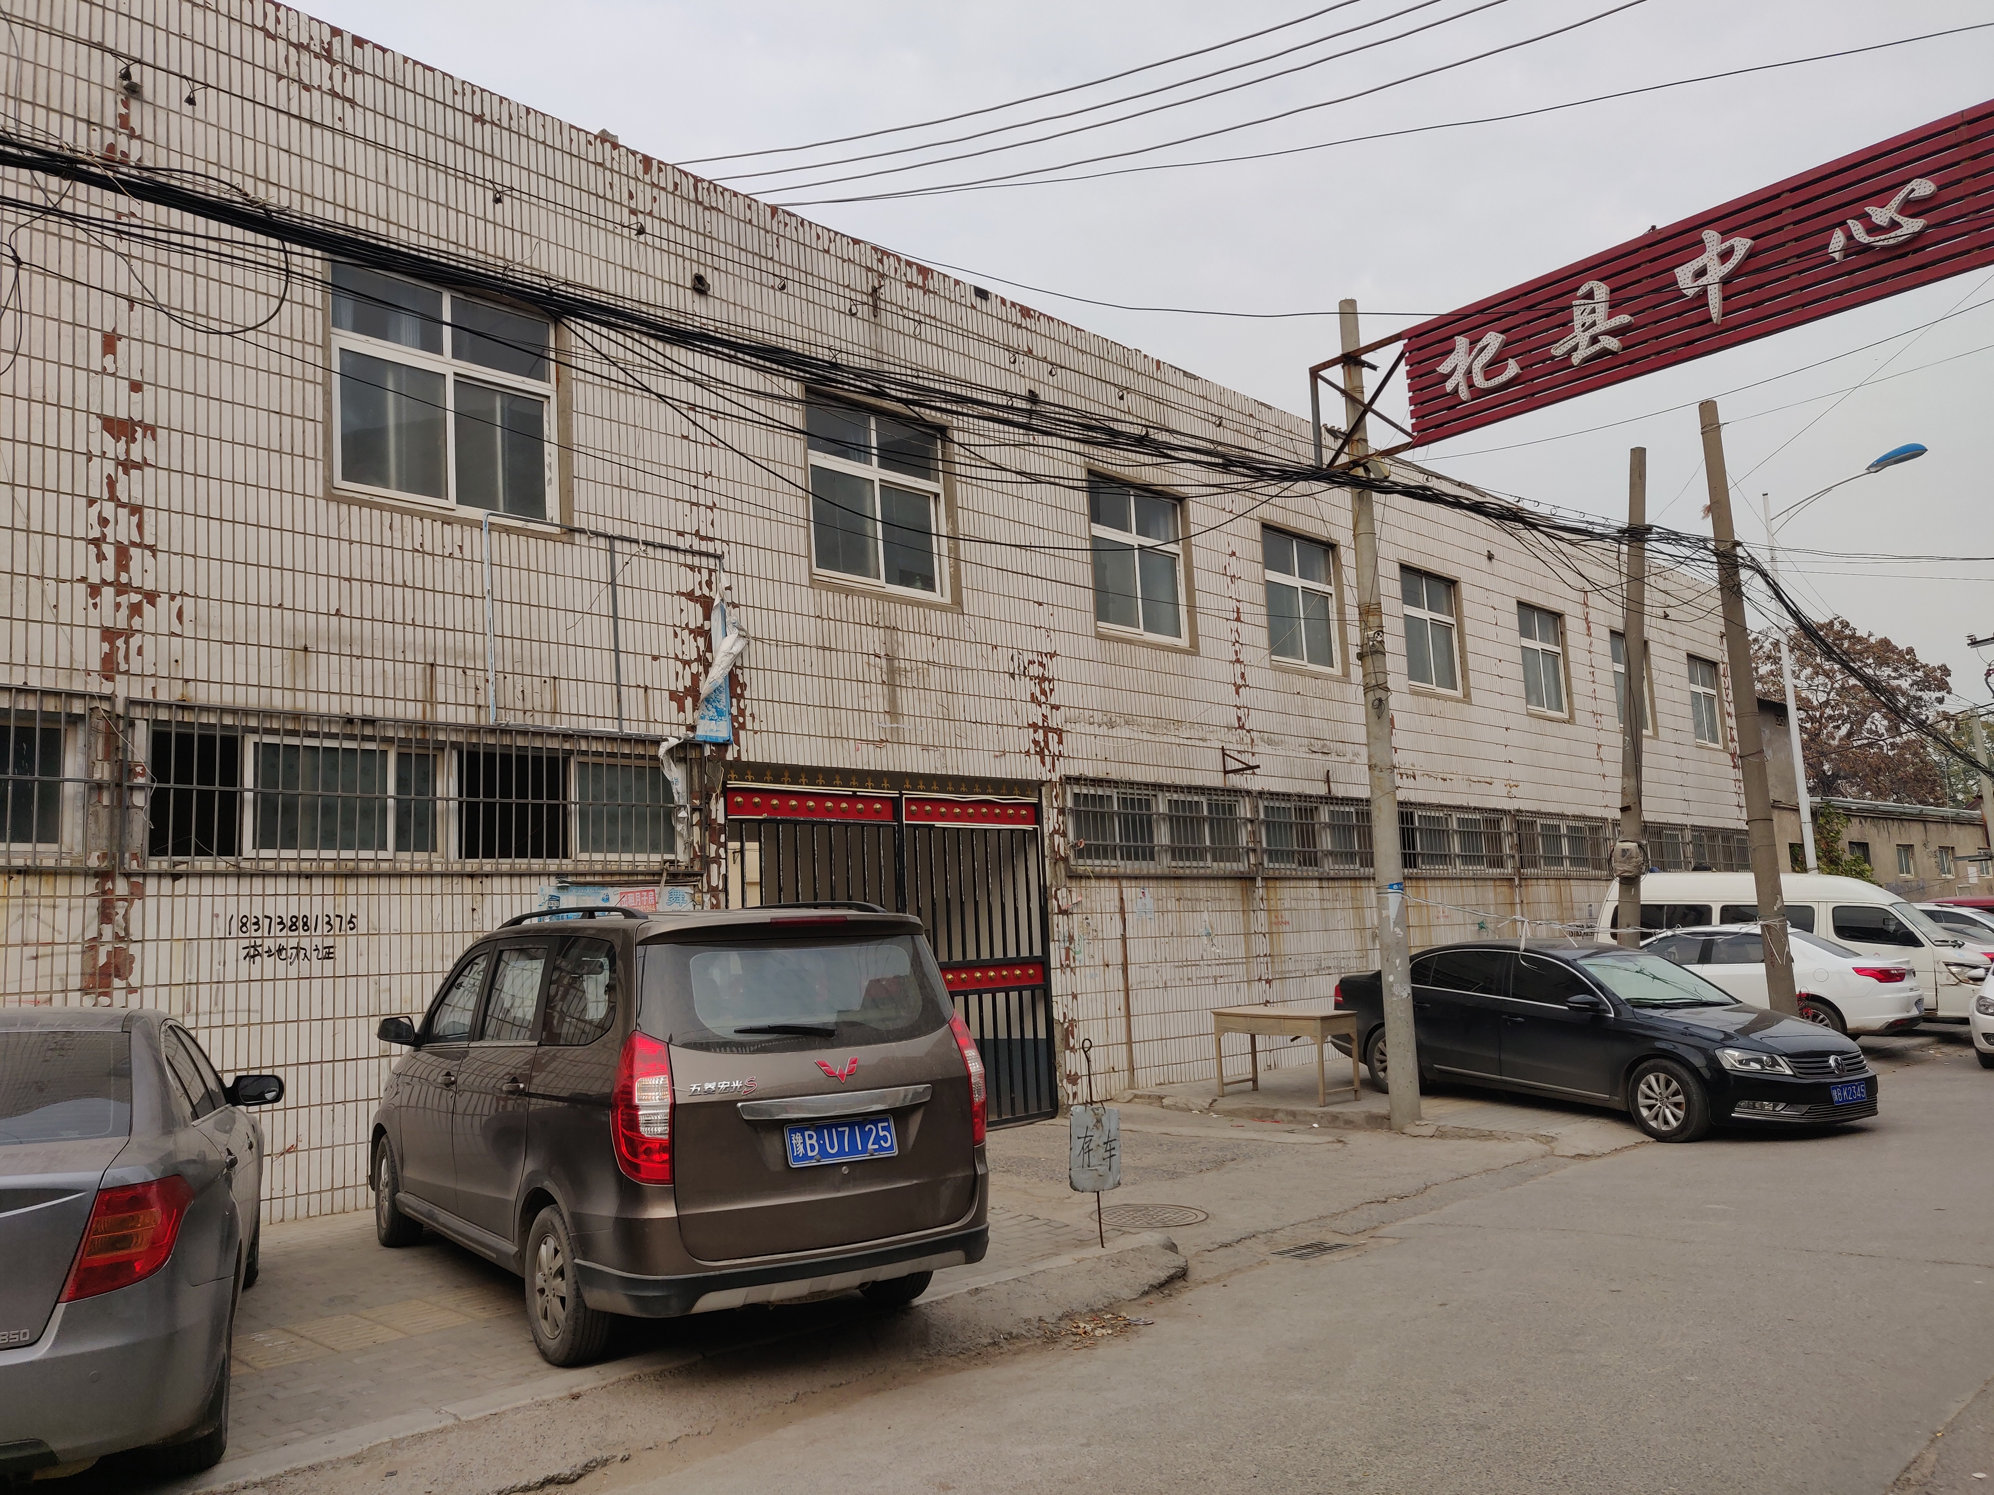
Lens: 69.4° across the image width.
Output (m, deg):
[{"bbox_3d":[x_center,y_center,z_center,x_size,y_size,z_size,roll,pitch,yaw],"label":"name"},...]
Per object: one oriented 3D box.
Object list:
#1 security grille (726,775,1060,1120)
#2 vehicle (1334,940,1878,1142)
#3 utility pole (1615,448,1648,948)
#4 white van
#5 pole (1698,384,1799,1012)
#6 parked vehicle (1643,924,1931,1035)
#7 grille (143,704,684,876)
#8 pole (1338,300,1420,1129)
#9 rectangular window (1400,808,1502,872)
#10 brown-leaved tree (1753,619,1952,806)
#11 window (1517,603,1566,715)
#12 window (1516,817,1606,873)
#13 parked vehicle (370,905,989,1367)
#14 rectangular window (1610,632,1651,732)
[{"bbox_3d":[-0.799,1.781,12.062,3.620,2.980,0.090,5,-12,-45],"label":"security grille"},{"bbox_3d":[5.114,2.445,12.781,1.860,1.475,4.860,2,-5,-30],"label":"vehicle"},{"bbox_3d":[6.881,0.085,15.575,0.250,6.920,0.250,12,-11,-43],"label":"utility pole"},{"bbox_3d":[10.835,2.778,19.639,1.720,2.120,4.900,5,-8,-43],"label":"white van"},{"bbox_3d":[7.503,-0.141,14.384,0.275,6.950,0.275,6,-11,-44],"label":"pole"},{"bbox_3d":[8.823,2.922,17.734,4.560,1.480,1.800,-6,-8,44],"label":"parked vehicle"},{"bbox_3d":[-3.559,0.332,9.289,3.650,0.970,0.080,5,-12,-45],"label":"grille"},{"bbox_3d":[3.179,-0.431,12.080,0.235,6.992,0.235,6,-11,-44],"label":"pole"},{"bbox_3d":[6.010,1.263,18.865,2.780,0.800,0.120,5,-12,-45],"label":"rectangular window"},{"bbox_3d":[26.117,1.436,45.000,7.000,11.000,6.800,5,-12,-45],"label":"brown-leaved tree"},{"bbox_3d":[8.213,-1.248,21.762,1.620,1.700,0.150,5,-11,-44],"label":"window"},{"bbox_3d":[8.460,1.477,21.306,3.050,0.950,0.080,5,-11,-44],"label":"window"},{"bbox_3d":[-1.847,1.687,7.188,1.720,1.750,4.410,3,-8,-35],"label":"parked vehicle"},{"bbox_3d":[10.581,-1.024,24.093,1.580,1.690,0.150,5,-11,-44],"label":"rectangular window"}]

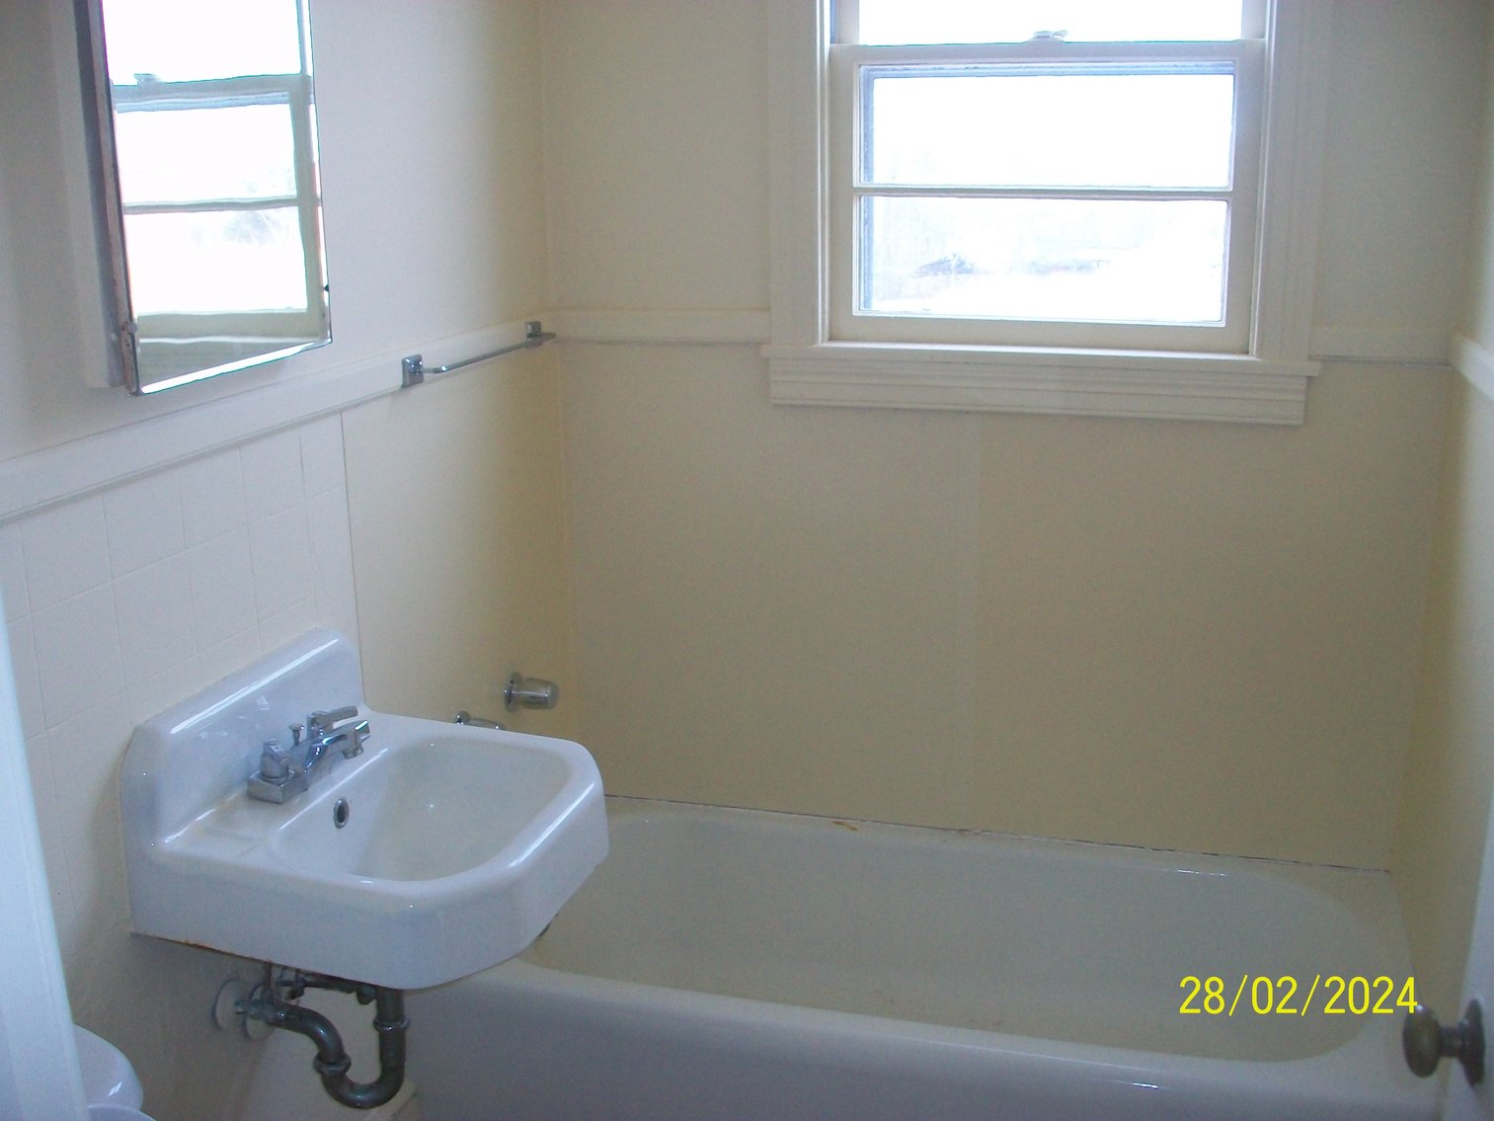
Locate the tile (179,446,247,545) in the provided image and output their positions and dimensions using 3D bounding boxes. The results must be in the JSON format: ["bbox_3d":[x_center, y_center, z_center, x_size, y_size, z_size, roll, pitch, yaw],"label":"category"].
[{"bbox_3d":[-0.629,-0.080,1.728,0.008,0.104,0.126,3,16,16],"label":"tile"}]

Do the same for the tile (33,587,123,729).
[{"bbox_3d":[-0.675,0.094,1.482,0.008,0.119,0.125,3,15,15],"label":"tile"}]

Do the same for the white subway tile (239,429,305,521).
[{"bbox_3d":[-0.583,-0.105,1.808,0.008,0.094,0.127,3,15,15],"label":"white subway tile"}]

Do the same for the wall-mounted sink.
[{"bbox_3d":[-0.405,0.263,1.706,0.440,0.226,0.472,3,15,15],"label":"wall-mounted sink"}]

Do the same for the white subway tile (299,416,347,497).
[{"bbox_3d":[-0.567,-0.144,1.952,0.008,0.104,0.105,3,16,16],"label":"white subway tile"}]

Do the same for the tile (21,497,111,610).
[{"bbox_3d":[-0.694,-0.014,1.495,0.008,0.104,0.126,3,16,16],"label":"tile"}]

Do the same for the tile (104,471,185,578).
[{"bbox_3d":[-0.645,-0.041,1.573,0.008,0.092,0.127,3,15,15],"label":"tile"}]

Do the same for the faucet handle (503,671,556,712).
[{"bbox_3d":[-0.379,0.232,2.587,0.079,0.062,0.060,3,16,16],"label":"faucet handle"}]

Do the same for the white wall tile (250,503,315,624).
[{"bbox_3d":[-0.595,-0.003,1.876,0.008,0.127,0.126,3,16,16],"label":"white wall tile"}]

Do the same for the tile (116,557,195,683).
[{"bbox_3d":[-0.644,0.063,1.601,0.008,0.120,0.127,3,15,15],"label":"tile"}]

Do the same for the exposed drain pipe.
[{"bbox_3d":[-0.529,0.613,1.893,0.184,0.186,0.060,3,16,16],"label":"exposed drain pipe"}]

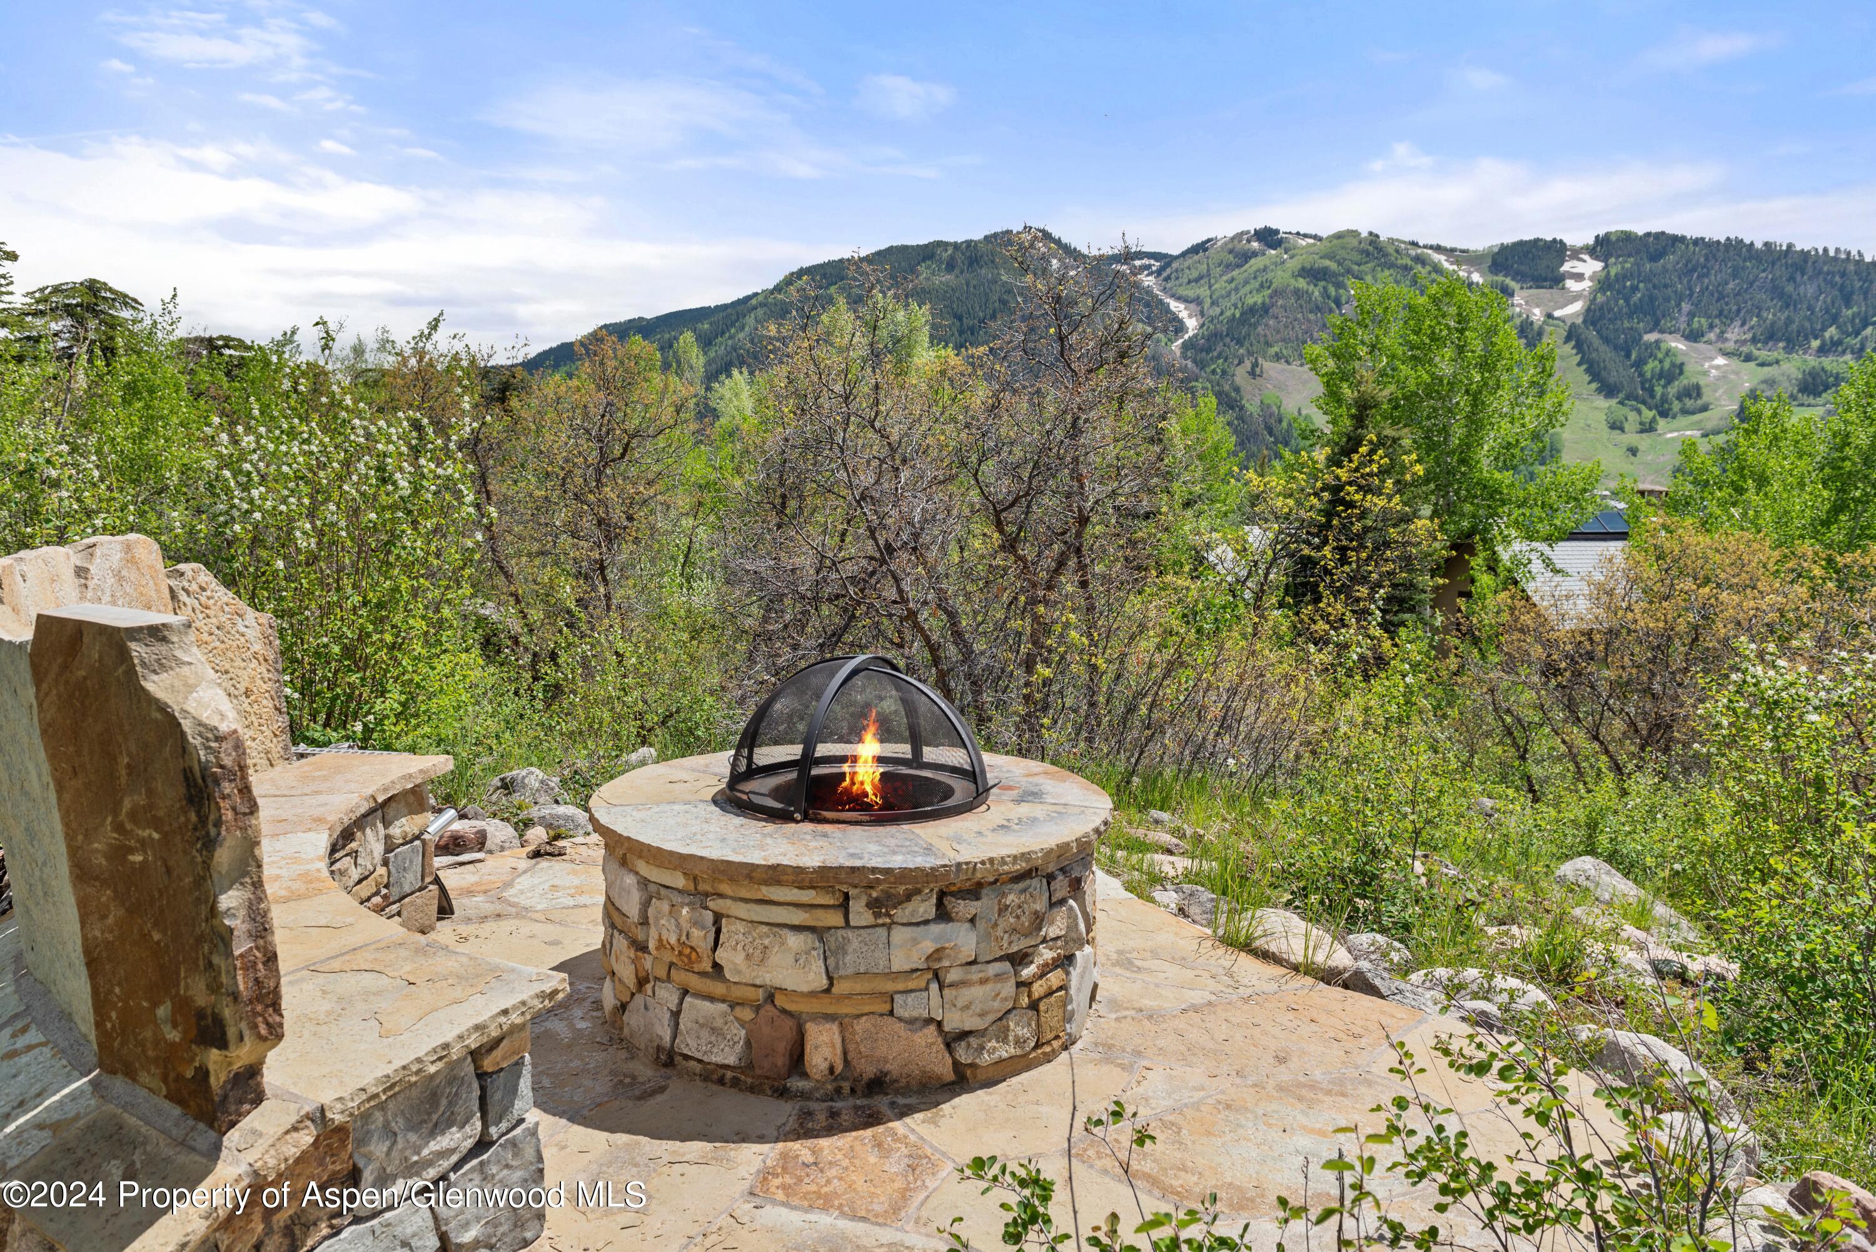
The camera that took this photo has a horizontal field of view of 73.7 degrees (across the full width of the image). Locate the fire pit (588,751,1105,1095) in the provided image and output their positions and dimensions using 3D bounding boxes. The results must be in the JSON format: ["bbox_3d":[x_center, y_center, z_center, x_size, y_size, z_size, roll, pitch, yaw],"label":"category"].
[{"bbox_3d":[-0.246,0.787,3.728,1.500,0.587,1.500,1,6,0],"label":"fire pit"}]

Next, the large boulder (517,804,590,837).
[{"bbox_3d":[-1.640,0.826,5.390,0.330,0.140,0.250,1,6,0],"label":"large boulder"}]

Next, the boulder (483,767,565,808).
[{"bbox_3d":[-1.963,0.755,5.936,0.390,0.200,0.300,1,6,0],"label":"boulder"}]

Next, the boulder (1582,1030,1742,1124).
[{"bbox_3d":[1.814,1.122,3.090,0.260,0.180,0.420,-4,8,-44],"label":"boulder"}]

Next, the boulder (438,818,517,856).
[{"bbox_3d":[-1.855,0.840,5.090,0.340,0.160,0.250,1,6,0],"label":"boulder"}]

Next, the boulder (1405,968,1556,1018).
[{"bbox_3d":[1.655,1.091,3.780,0.430,0.120,0.260,4,6,23],"label":"boulder"}]

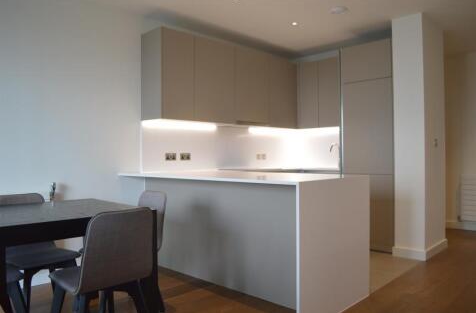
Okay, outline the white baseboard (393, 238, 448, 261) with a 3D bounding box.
[{"bbox_3d":[2.045,1.012,3.981,0.335,0.100,0.810,-1,0,44],"label":"white baseboard"}]

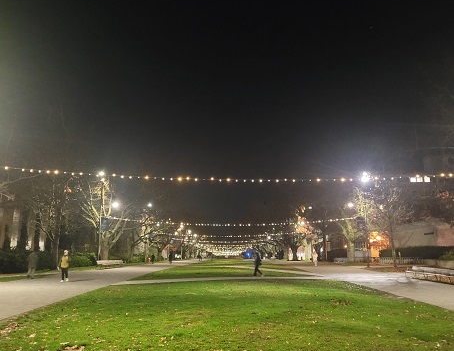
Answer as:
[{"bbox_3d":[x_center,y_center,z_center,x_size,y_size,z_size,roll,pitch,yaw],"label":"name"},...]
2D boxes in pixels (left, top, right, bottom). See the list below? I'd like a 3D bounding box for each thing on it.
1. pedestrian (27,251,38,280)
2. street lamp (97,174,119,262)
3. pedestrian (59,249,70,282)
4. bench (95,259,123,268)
[{"bbox_3d":[-11.836,5.433,27.845,0.560,1.750,0.450,-2,-10,11],"label":"pedestrian"},{"bbox_3d":[-11.903,4.325,45.786,2.000,9.500,0.500,0,-10,0],"label":"street lamp"},{"bbox_3d":[-8.708,4.885,24.541,0.560,1.700,0.400,-1,-10,6],"label":"pedestrian"},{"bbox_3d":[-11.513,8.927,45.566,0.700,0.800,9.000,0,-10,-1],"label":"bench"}]

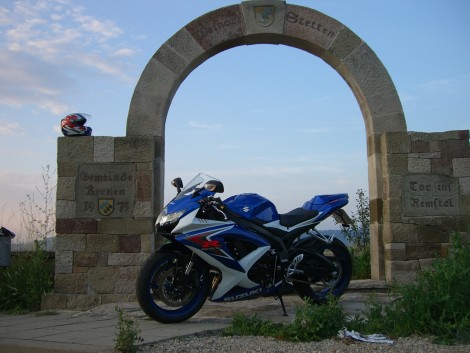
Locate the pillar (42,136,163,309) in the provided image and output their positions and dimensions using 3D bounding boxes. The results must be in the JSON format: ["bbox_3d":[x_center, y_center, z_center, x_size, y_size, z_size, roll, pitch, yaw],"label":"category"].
[{"bbox_3d":[-1.374,0.491,5.581,1.193,1.749,0.570,0,-5,-3],"label":"pillar"}]

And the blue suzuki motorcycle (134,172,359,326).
[{"bbox_3d":[0.205,0.548,4.137,2.040,1.130,0.740,2,2,-31],"label":"blue suzuki motorcycle"}]

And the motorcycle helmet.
[{"bbox_3d":[-1.699,-0.542,5.556,0.330,0.275,0.250,0,-5,-3],"label":"motorcycle helmet"}]

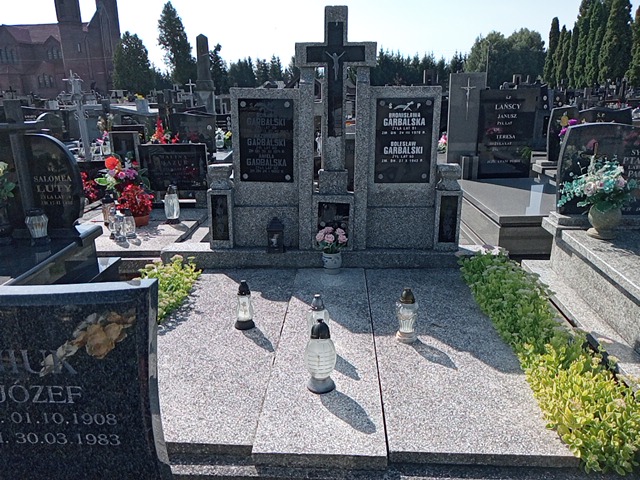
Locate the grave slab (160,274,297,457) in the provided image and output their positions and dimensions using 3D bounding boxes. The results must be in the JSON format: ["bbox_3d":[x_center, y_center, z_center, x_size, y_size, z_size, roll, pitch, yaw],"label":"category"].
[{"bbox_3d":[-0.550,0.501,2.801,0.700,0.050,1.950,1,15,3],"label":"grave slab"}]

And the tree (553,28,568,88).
[{"bbox_3d":[19.733,-14.277,42.706,1.250,6.200,1.250,1,16,2],"label":"tree"}]

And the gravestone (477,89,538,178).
[{"bbox_3d":[2.236,-1.254,6.187,0.720,1.060,0.090,1,15,3],"label":"gravestone"}]

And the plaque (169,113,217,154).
[{"bbox_3d":[-1.819,-1.527,7.473,0.650,0.582,0.130,1,16,2],"label":"plaque"}]

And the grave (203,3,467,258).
[{"bbox_3d":[0.087,-0.682,3.469,1.730,1.624,0.280,1,16,2],"label":"grave"}]

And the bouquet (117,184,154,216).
[{"bbox_3d":[-1.592,-0.338,4.466,0.330,0.260,0.310,1,16,2],"label":"bouquet"}]

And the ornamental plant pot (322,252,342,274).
[{"bbox_3d":[0.089,0.160,3.684,0.140,0.140,0.140,1,15,3],"label":"ornamental plant pot"}]

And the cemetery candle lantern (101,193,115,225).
[{"bbox_3d":[-1.962,-0.291,4.792,0.130,0.295,0.130,1,17,2],"label":"cemetery candle lantern"}]

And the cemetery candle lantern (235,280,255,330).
[{"bbox_3d":[-0.395,0.342,2.722,0.105,0.259,0.105,1,16,2],"label":"cemetery candle lantern"}]

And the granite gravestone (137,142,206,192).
[{"bbox_3d":[-1.503,-0.764,5.372,0.680,0.500,0.100,1,17,2],"label":"granite gravestone"}]

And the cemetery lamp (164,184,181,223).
[{"bbox_3d":[-1.310,-0.316,4.598,0.132,0.340,0.132,1,16,2],"label":"cemetery lamp"}]

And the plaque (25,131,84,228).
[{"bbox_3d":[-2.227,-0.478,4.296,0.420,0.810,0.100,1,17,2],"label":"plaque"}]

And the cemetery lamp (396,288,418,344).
[{"bbox_3d":[0.461,0.398,2.672,0.110,0.280,0.110,1,17,2],"label":"cemetery lamp"}]

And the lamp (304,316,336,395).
[{"bbox_3d":[0.004,0.480,2.190,0.133,0.315,0.133,1,15,3],"label":"lamp"}]

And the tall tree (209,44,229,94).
[{"bbox_3d":[-10.306,-16.250,52.934,2.410,7.320,2.410,1,15,3],"label":"tall tree"}]

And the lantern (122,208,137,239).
[{"bbox_3d":[-1.710,-0.157,4.630,0.118,0.255,0.118,1,15,3],"label":"lantern"}]

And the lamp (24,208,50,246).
[{"bbox_3d":[-2.236,-0.106,4.095,0.175,0.275,0.175,1,17,2],"label":"lamp"}]

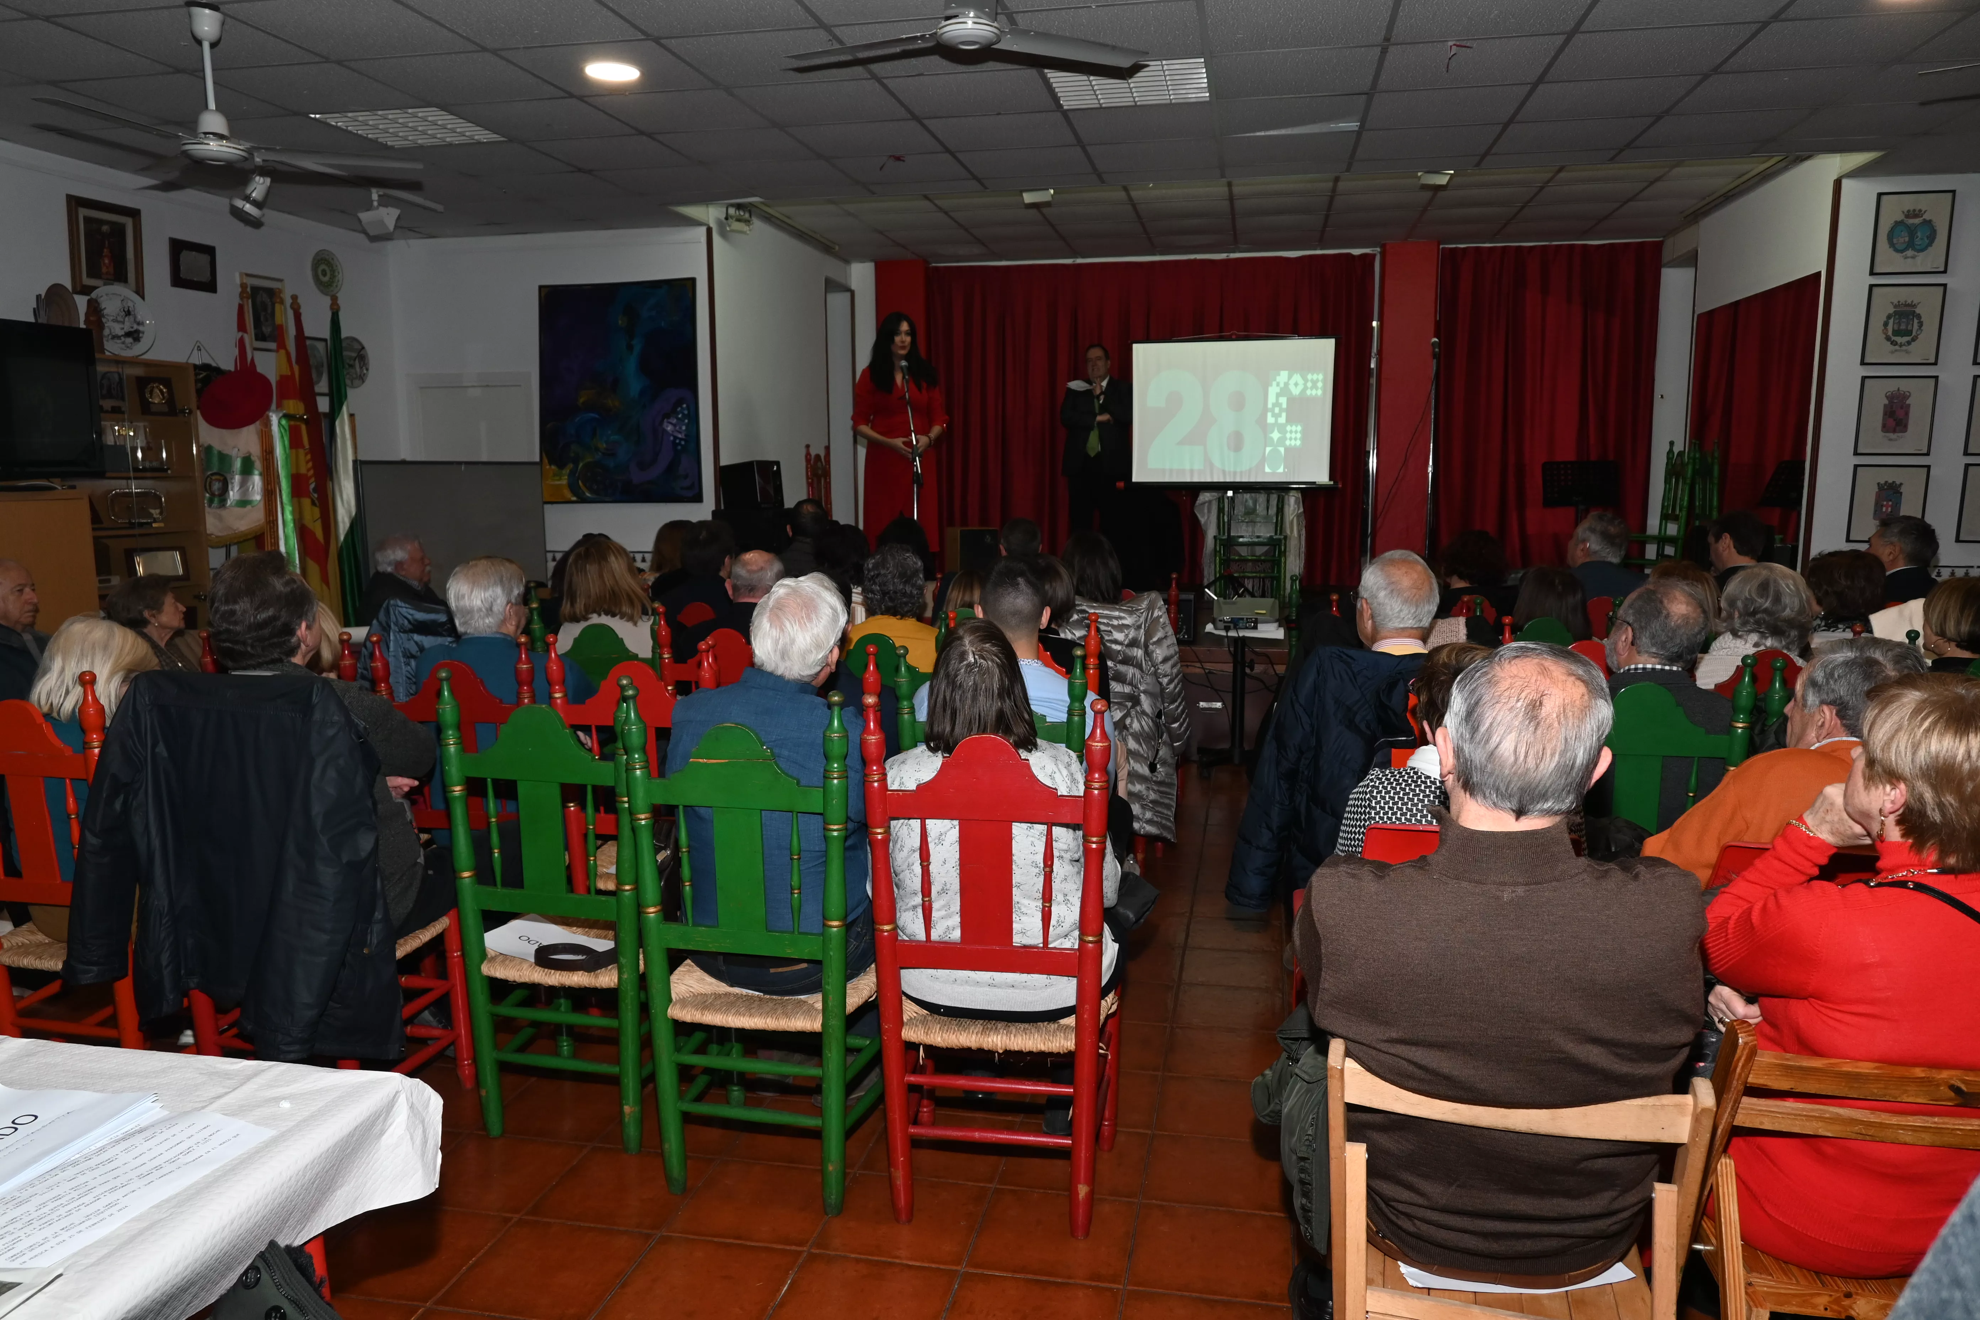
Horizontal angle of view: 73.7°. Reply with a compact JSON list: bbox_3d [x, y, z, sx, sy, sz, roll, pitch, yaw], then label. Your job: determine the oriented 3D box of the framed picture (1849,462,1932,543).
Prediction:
[{"bbox_3d":[4.682,-0.811,6.872,0.350,0.398,0.025,1,9,11],"label":"framed picture"}]

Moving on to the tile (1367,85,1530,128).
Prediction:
[{"bbox_3d":[1.839,-2.248,5.357,0.600,0.020,0.595,1,8,11],"label":"tile"}]

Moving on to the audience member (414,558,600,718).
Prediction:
[{"bbox_3d":[-1.401,0.342,3.989,0.540,1.290,0.800,3,8,19],"label":"audience member"}]

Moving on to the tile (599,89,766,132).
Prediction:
[{"bbox_3d":[-1.233,-2.217,5.328,0.590,0.020,0.590,1,8,11],"label":"tile"}]

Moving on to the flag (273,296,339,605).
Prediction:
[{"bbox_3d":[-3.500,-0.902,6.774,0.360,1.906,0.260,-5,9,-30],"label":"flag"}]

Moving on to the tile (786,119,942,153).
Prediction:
[{"bbox_3d":[-0.537,-2.307,5.833,0.600,0.020,0.595,1,8,11],"label":"tile"}]

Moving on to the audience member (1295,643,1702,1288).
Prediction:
[{"bbox_3d":[0.743,0.576,1.974,0.530,1.280,0.820,1,8,10],"label":"audience member"}]

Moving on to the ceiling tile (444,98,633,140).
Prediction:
[{"bbox_3d":[-1.824,-2.229,5.438,0.600,0.025,0.600,1,9,11],"label":"ceiling tile"}]

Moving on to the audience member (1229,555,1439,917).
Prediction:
[{"bbox_3d":[1.009,0.374,3.522,0.560,1.340,0.800,0,8,3],"label":"audience member"}]

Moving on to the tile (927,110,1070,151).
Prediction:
[{"bbox_3d":[0.061,-2.275,5.679,0.590,0.020,0.590,1,8,11],"label":"tile"}]

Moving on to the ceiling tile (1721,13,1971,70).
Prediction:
[{"bbox_3d":[2.887,-2.118,4.518,0.590,0.020,0.590,1,8,11],"label":"ceiling tile"}]

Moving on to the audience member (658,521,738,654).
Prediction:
[{"bbox_3d":[-1.067,0.088,5.245,0.500,1.290,0.800,2,9,16],"label":"audience member"}]

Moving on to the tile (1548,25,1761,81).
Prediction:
[{"bbox_3d":[2.318,-2.156,4.674,0.600,0.020,0.595,1,8,11],"label":"tile"}]

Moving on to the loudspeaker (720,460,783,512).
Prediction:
[{"bbox_3d":[-1.394,-1.022,7.751,0.270,0.290,0.230,-2,6,30],"label":"loudspeaker"}]

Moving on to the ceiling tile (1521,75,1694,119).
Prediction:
[{"bbox_3d":[2.413,-2.218,5.215,0.600,0.025,0.600,1,9,11],"label":"ceiling tile"}]

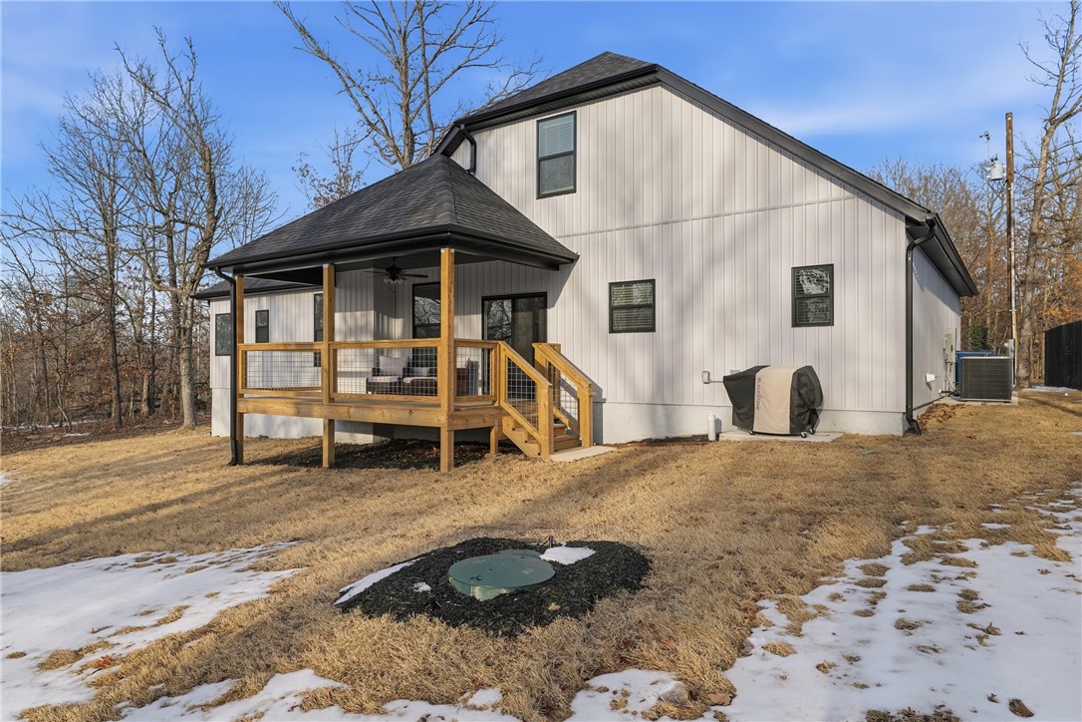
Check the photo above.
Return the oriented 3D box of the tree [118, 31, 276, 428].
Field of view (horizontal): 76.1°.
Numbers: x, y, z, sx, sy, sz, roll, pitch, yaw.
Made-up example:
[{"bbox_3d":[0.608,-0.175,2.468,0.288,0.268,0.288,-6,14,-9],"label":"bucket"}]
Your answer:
[{"bbox_3d":[-12.201,-4.679,24.500,5.700,14.100,5.700,0,-1,35],"label":"tree"}]

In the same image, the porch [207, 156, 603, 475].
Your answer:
[{"bbox_3d":[-2.749,-1.257,13.507,7.575,6.646,3.636,0,-1,35],"label":"porch"}]

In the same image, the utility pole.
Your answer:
[{"bbox_3d":[14.642,-3.486,21.500,0.320,8.500,0.320,0,-1,35],"label":"utility pole"}]

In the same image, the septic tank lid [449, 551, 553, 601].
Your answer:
[{"bbox_3d":[-0.280,1.497,4.800,0.740,0.110,0.740,0,0,0],"label":"septic tank lid"}]

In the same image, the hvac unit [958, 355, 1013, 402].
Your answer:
[{"bbox_3d":[8.600,0.353,13.331,0.808,0.848,0.808,0,-1,35],"label":"hvac unit"}]

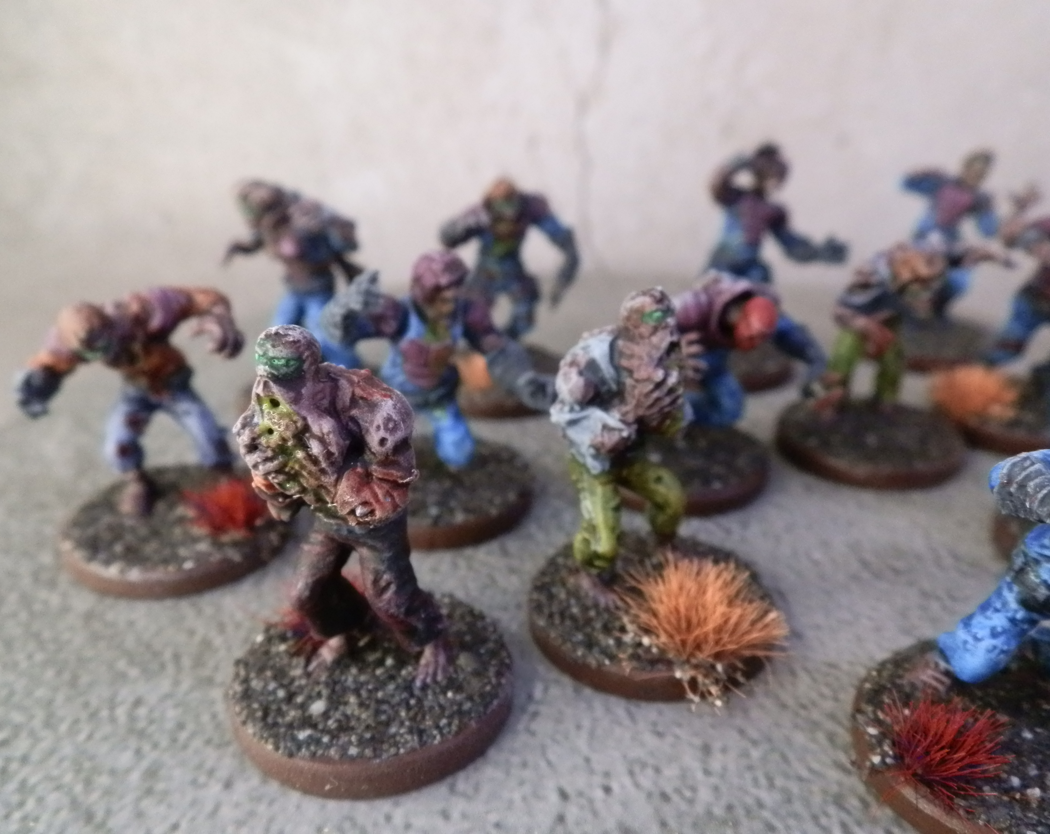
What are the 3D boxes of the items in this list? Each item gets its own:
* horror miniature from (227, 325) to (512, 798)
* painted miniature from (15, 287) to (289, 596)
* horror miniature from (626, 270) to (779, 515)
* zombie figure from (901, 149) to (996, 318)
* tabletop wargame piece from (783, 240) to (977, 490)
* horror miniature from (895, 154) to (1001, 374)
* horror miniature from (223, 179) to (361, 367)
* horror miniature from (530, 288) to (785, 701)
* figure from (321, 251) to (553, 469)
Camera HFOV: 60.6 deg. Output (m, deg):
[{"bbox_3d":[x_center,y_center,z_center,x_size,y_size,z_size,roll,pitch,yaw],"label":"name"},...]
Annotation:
[{"bbox_3d":[-0.013,0.009,0.075,0.025,0.035,0.025,13,28,25],"label":"horror miniature"},{"bbox_3d":[-0.041,0.000,0.099,0.026,0.030,0.025,2,25,5],"label":"painted miniature"},{"bbox_3d":[0.020,-0.006,0.116,0.026,0.027,0.025,-14,29,-28],"label":"horror miniature"},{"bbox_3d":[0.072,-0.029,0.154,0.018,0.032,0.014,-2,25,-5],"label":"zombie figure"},{"bbox_3d":[0.049,-0.009,0.120,0.026,0.029,0.025,2,25,5],"label":"tabletop wargame piece"},{"bbox_3d":[0.074,-0.028,0.155,0.025,0.035,0.025,-2,25,-5],"label":"horror miniature"},{"bbox_3d":[-0.033,-0.019,0.135,0.025,0.034,0.025,17,30,32],"label":"horror miniature"},{"bbox_3d":[0.013,0.005,0.084,0.025,0.035,0.025,-19,32,-36],"label":"horror miniature"},{"bbox_3d":[-0.011,-0.005,0.105,0.022,0.029,0.018,-14,28,-27],"label":"figure"}]

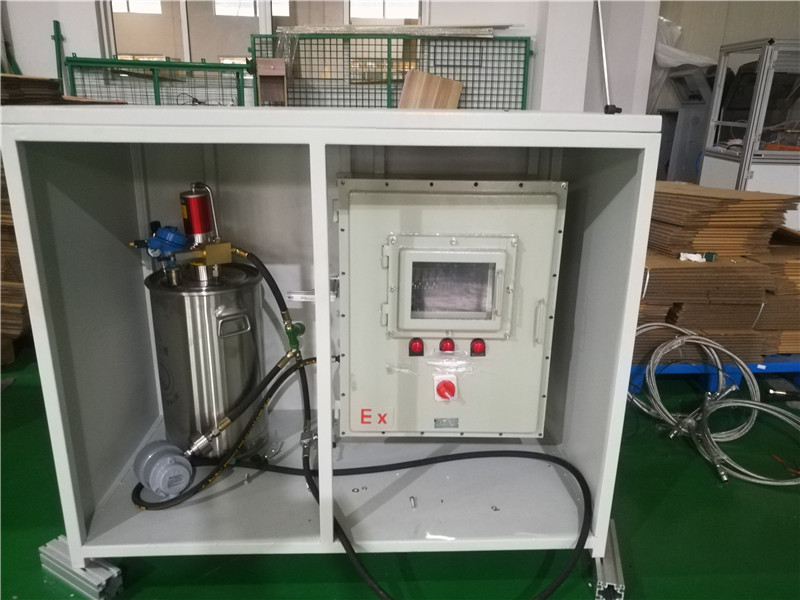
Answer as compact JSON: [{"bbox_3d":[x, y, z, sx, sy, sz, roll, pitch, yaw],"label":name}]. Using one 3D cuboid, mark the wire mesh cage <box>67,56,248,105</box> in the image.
[{"bbox_3d":[-1.610,-0.807,4.248,1.095,1.594,0.450,-7,18,-24],"label":"wire mesh cage"}]

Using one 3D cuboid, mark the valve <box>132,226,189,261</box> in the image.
[{"bbox_3d":[-0.796,-0.188,1.998,0.165,0.110,0.100,-3,17,-12],"label":"valve"}]

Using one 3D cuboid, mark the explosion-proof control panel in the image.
[{"bbox_3d":[0.143,0.030,1.907,0.664,0.821,0.264,0,17,-3],"label":"explosion-proof control panel"}]

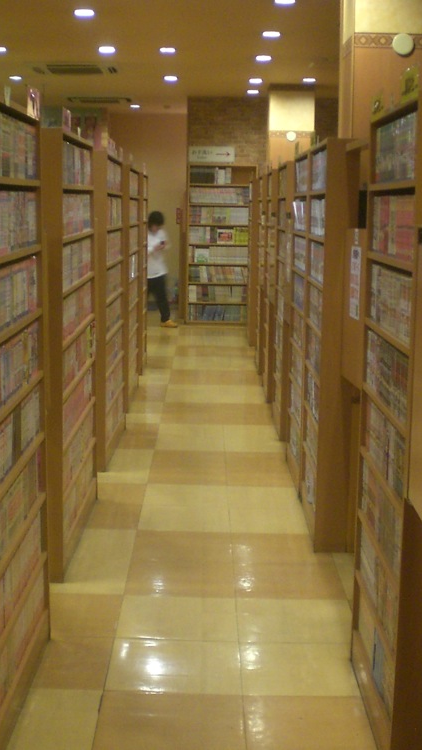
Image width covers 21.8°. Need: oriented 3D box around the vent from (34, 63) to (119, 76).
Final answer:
[{"bbox_3d":[-1.429,-3.240,11.677,0.880,0.050,0.880,1,9,0],"label":"vent"}]

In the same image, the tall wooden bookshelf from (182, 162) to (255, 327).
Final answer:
[{"bbox_3d":[0.142,-1.739,14.777,0.910,2.120,0.240,1,9,0],"label":"tall wooden bookshelf"}]

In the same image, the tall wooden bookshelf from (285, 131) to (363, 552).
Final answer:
[{"bbox_3d":[0.563,-0.237,5.793,0.155,1.862,1.790,1,9,0],"label":"tall wooden bookshelf"}]

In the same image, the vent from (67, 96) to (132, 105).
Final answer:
[{"bbox_3d":[-1.520,-3.752,15.038,0.880,0.050,0.880,1,9,0],"label":"vent"}]

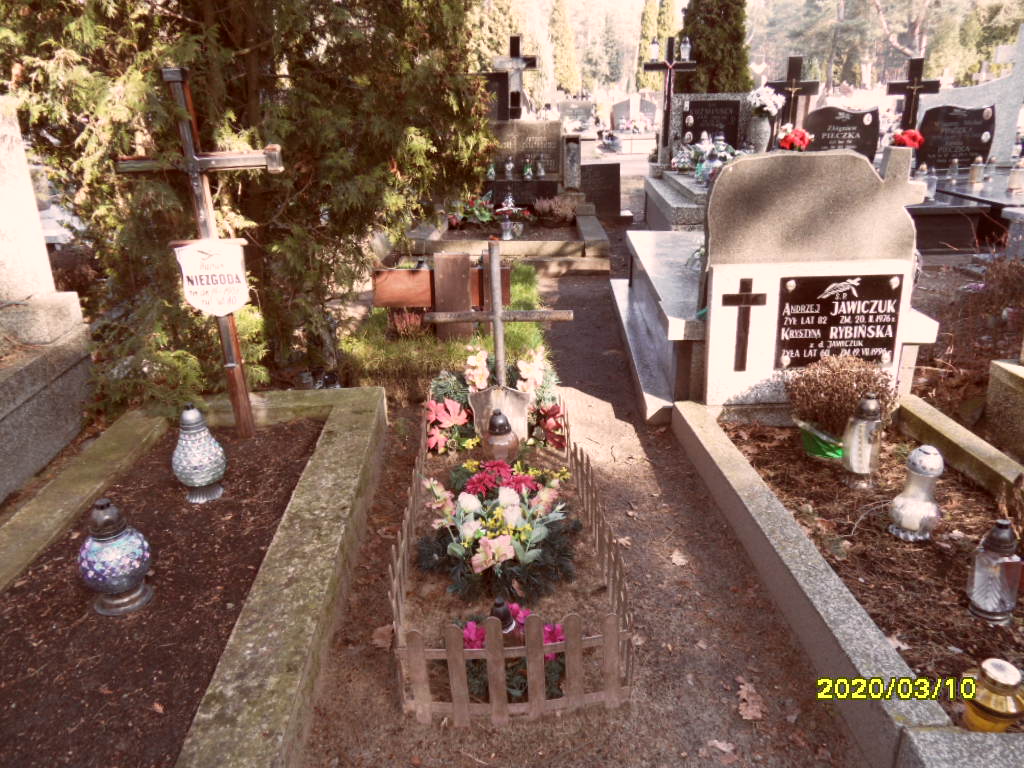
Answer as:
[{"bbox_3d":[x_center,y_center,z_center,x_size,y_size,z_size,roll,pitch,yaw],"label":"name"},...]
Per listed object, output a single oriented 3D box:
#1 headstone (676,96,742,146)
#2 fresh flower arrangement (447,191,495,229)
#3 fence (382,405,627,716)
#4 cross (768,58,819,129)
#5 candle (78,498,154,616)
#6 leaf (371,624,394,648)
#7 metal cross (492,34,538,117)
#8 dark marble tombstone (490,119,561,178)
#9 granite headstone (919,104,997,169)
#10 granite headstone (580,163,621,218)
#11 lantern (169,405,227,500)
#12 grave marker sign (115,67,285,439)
[{"bbox_3d":[2.156,-2.833,7.750,0.620,0.520,0.080,1,22,4],"label":"headstone"},{"bbox_3d":[-0.362,-1.532,6.148,0.420,0.280,0.320,-1,22,-2],"label":"fresh flower arrangement"},{"bbox_3d":[-0.030,0.410,2.341,0.600,0.300,1.450,-2,22,-3],"label":"fence"},{"bbox_3d":[3.065,-2.974,7.705,0.560,1.050,0.120,-1,22,-2],"label":"cross"},{"bbox_3d":[-0.982,0.412,1.745,0.180,0.295,0.180,-1,22,-2],"label":"candle"},{"bbox_3d":[-0.361,0.707,1.979,0.070,0.025,0.085,-2,22,-3],"label":"leaf"},{"bbox_3d":[0.031,-3.140,7.250,0.450,0.790,0.090,0,22,2],"label":"metal cross"},{"bbox_3d":[0.085,-2.345,7.100,0.830,0.550,0.120,0,22,2],"label":"dark marble tombstone"},{"bbox_3d":[4.792,-2.666,7.680,0.750,0.650,0.100,-1,23,3],"label":"granite headstone"},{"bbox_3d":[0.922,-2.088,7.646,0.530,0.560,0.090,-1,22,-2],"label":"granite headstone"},{"bbox_3d":[-0.978,0.207,2.192,0.165,0.315,0.165,-1,22,-2],"label":"lantern"},{"bbox_3d":[-1.108,-0.430,2.673,0.590,1.380,0.100,-2,22,-3],"label":"grave marker sign"}]

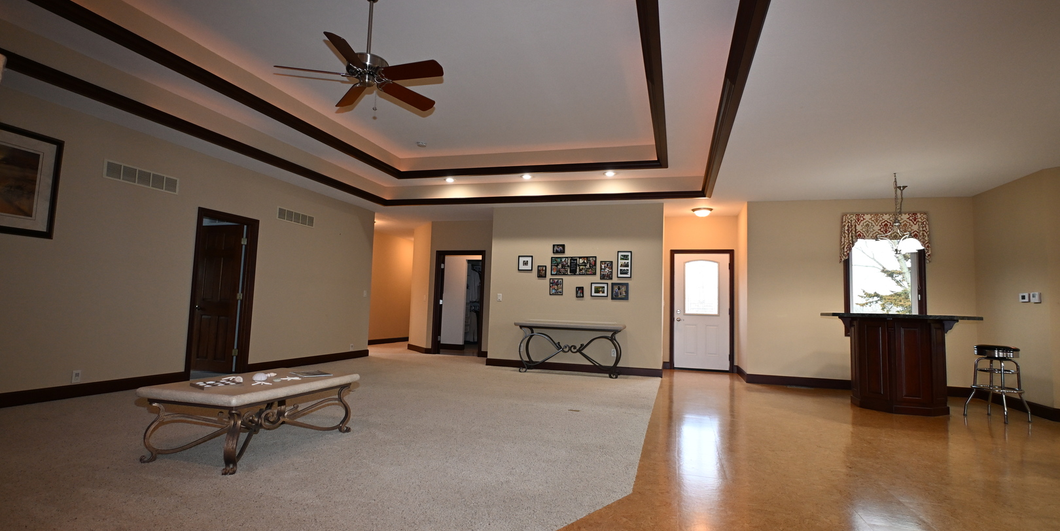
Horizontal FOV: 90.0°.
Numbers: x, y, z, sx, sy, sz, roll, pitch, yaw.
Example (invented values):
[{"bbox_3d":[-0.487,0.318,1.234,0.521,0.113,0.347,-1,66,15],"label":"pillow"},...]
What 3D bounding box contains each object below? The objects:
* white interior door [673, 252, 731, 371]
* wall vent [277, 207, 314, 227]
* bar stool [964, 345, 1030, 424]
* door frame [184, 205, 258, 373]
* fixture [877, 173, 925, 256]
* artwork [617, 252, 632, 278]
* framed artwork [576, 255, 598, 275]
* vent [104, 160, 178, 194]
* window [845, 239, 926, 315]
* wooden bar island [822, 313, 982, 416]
[{"bbox_3d":[3.043,0.790,9.395,1.078,2.128,0.144,1,-5,16],"label":"white interior door"},{"bbox_3d":[-3.515,-0.721,8.009,0.025,0.180,0.810,1,-5,15],"label":"wall vent"},{"bbox_3d":[4.916,1.234,5.580,0.450,0.755,0.450,1,-5,15],"label":"bar stool"},{"bbox_3d":[-4.031,0.379,6.934,0.144,2.118,0.980,1,-5,16],"label":"door frame"},{"bbox_3d":[4.303,-0.607,6.234,0.560,0.965,0.560,1,-5,15],"label":"fixture"},{"bbox_3d":[1.527,-0.013,8.550,0.230,0.435,0.030,1,-5,15],"label":"artwork"},{"bbox_3d":[0.926,0.009,8.705,0.345,0.310,0.030,1,-5,15],"label":"framed artwork"},{"bbox_3d":[-4.272,-0.966,5.868,0.026,0.190,0.835,1,-5,16],"label":"vent"},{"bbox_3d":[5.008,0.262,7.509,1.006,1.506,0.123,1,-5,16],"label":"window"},{"bbox_3d":[4.208,1.099,6.062,1.420,1.055,1.400,1,-5,15],"label":"wooden bar island"}]

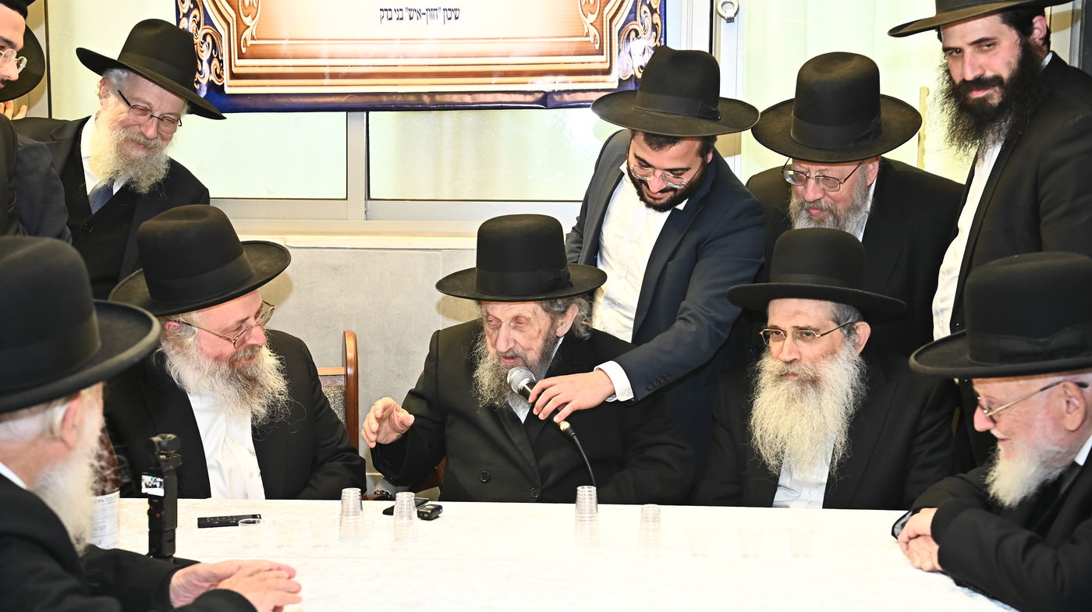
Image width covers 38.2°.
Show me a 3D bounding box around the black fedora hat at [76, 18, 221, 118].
[{"bbox_3d":[-0.782,-0.473,3.130,0.320,0.135,0.350,21,8,-32],"label":"black fedora hat"}]

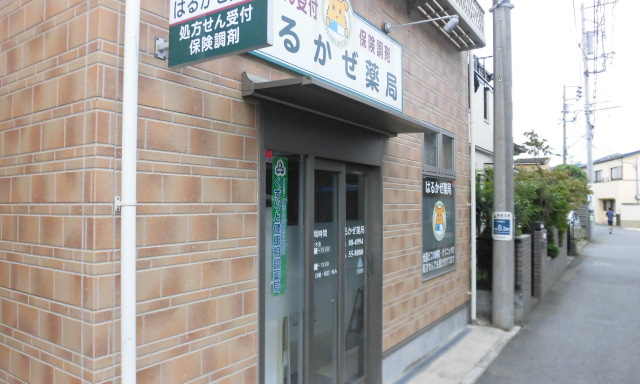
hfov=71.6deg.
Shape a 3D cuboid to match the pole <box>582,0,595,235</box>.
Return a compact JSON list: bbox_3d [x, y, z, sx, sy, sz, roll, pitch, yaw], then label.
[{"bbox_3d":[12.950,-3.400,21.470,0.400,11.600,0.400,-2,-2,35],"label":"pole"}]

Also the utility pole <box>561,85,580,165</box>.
[{"bbox_3d":[20.284,-2.900,36.000,1.600,11.500,0.600,-1,-2,20],"label":"utility pole"}]

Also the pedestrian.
[{"bbox_3d":[18.054,1.810,27.500,0.520,1.630,0.420,-1,-2,30],"label":"pedestrian"}]

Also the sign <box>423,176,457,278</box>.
[{"bbox_3d":[1.435,0.394,5.250,0.020,1.100,1.060,-1,-2,35],"label":"sign"}]

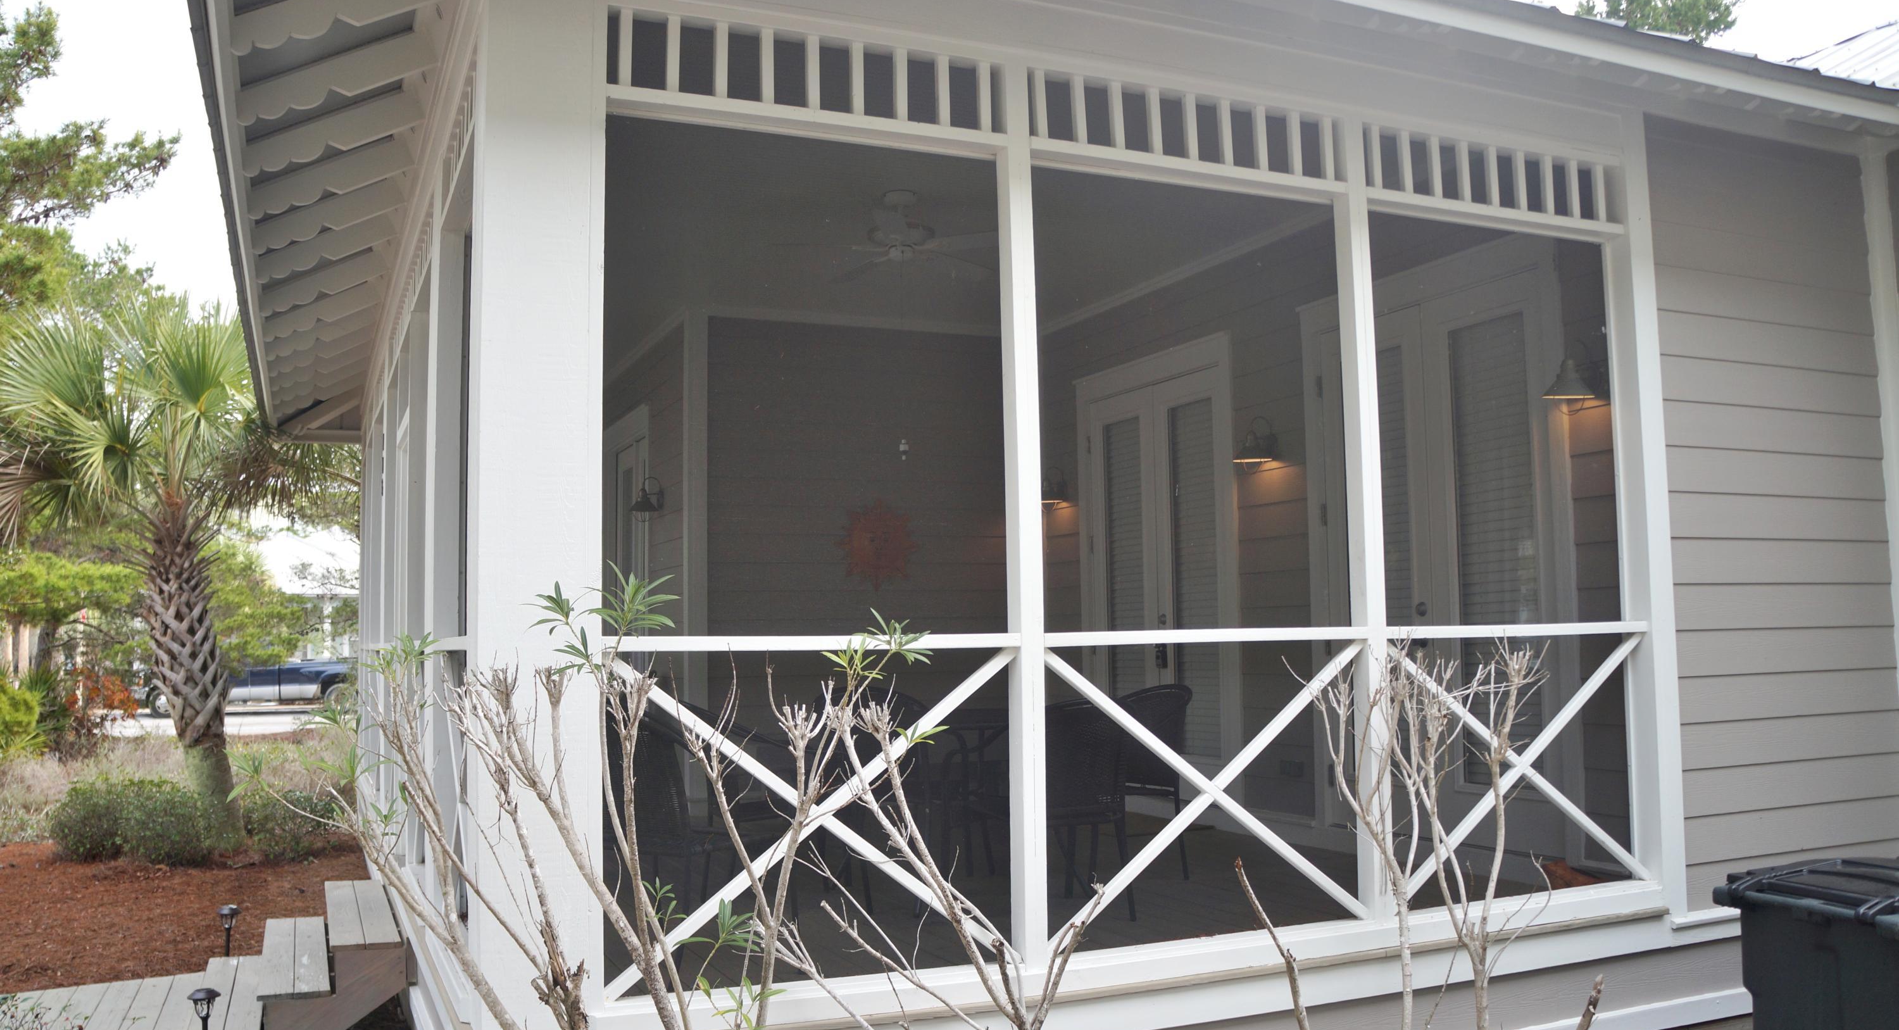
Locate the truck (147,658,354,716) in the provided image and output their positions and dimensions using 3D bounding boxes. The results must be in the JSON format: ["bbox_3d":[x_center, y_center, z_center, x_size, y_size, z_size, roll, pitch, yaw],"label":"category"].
[{"bbox_3d":[-17.358,4.086,36.087,6.000,1.900,2.050,1,-5,-20],"label":"truck"}]

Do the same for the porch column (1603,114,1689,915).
[{"bbox_3d":[2.753,-0.039,5.631,0.138,3.088,0.120,1,-5,-24],"label":"porch column"}]

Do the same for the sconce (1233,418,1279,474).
[{"bbox_3d":[1.599,-0.361,7.443,0.240,0.300,0.200,1,-5,-24],"label":"sconce"}]

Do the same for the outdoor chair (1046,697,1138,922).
[{"bbox_3d":[0.319,1.113,5.510,0.570,0.850,0.580,3,-6,-36],"label":"outdoor chair"}]

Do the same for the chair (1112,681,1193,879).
[{"bbox_3d":[0.663,1.179,6.455,0.600,0.860,0.580,0,-5,-13],"label":"chair"}]

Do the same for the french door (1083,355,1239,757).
[{"bbox_3d":[1.228,0.382,8.546,0.120,2.572,1.760,1,-5,-24],"label":"french door"}]

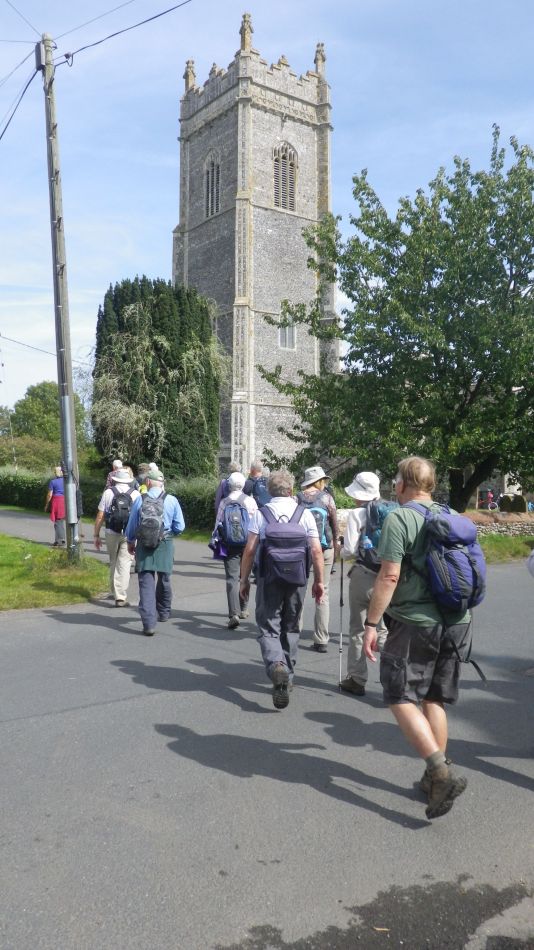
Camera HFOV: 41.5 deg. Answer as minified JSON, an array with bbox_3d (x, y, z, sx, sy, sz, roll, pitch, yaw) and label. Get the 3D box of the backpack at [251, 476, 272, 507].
[{"bbox_3d":[-0.072,0.265,10.100,0.300,0.500,0.240,0,0,-11],"label":"backpack"}]

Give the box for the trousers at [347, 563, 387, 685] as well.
[{"bbox_3d":[0.755,1.109,5.300,0.400,0.920,0.480,0,0,-30],"label":"trousers"}]

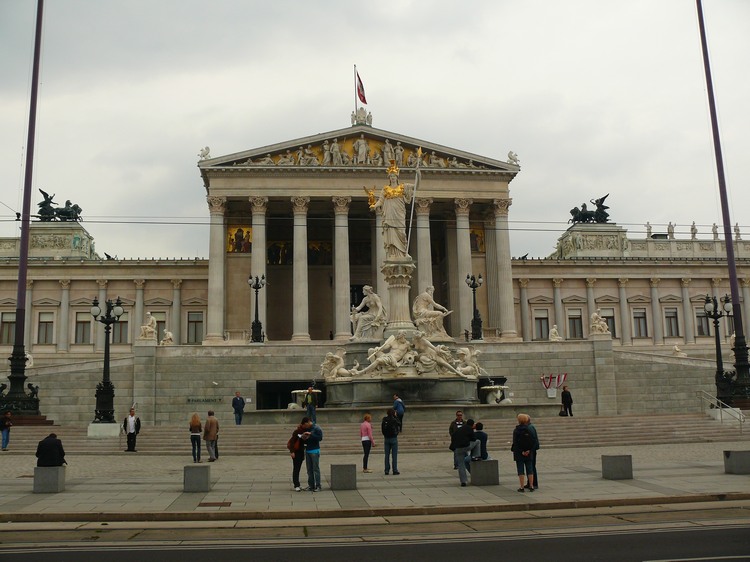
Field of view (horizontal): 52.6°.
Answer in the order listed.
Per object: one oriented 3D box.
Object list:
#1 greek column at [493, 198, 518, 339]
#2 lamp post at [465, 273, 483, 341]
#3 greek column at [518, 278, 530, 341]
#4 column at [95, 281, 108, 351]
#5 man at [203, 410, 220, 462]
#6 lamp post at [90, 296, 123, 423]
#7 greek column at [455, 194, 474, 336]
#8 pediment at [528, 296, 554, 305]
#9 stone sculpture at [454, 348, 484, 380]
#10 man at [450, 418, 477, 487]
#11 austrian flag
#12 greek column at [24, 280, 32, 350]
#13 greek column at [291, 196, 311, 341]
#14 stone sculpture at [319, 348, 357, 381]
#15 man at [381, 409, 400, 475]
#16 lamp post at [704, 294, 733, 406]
[{"bbox_3d":[12.102,-1.225,69.902,1.620,13.101,1.620,0,-9,-6],"label":"greek column"},{"bbox_3d":[8.274,2.150,63.074,1.400,5.643,1.400,0,-10,-6],"label":"lamp post"},{"bbox_3d":[14.934,3.215,75.034,0.980,7.026,0.980,0,-10,-5],"label":"greek column"},{"bbox_3d":[-27.201,3.459,75.493,1.000,7.211,1.000,0,-9,-6],"label":"column"},{"bbox_3d":[-5.738,5.437,26.538,0.540,1.760,0.380,3,-11,-22],"label":"man"},{"bbox_3d":[-10.799,3.196,30.576,1.272,5.090,1.209,0,-10,-6],"label":"lamp post"},{"bbox_3d":[8.373,-1.251,69.511,1.620,13.019,1.620,0,-9,-6],"label":"greek column"},{"bbox_3d":[17.745,1.999,80.843,2.832,0.871,0.450,0,-9,-6],"label":"pediment"},{"bbox_3d":[4.919,4.339,39.992,1.550,1.759,1.300,-4,-10,20],"label":"stone sculpture"},{"bbox_3d":[2.126,4.114,18.211,0.580,1.600,0.520,7,-13,-40],"label":"man"},{"bbox_3d":[-1.169,-17.350,68.152,0.903,3.148,0.450,0,-10,-6],"label":"austrian flag"},{"bbox_3d":[-34.232,3.379,74.340,1.000,7.062,1.000,0,-10,-6],"label":"greek column"},{"bbox_3d":[-5.821,-0.952,59.637,1.550,11.512,1.550,0,-10,-6],"label":"greek column"},{"bbox_3d":[-1.844,4.459,40.754,1.900,1.714,1.300,2,-10,-19],"label":"stone sculpture"},{"bbox_3d":[0.430,4.451,21.054,0.550,1.790,0.420,-3,-10,12],"label":"man"},{"bbox_3d":[17.668,3.557,38.773,1.450,5.795,1.400,0,-10,-5],"label":"lamp post"}]

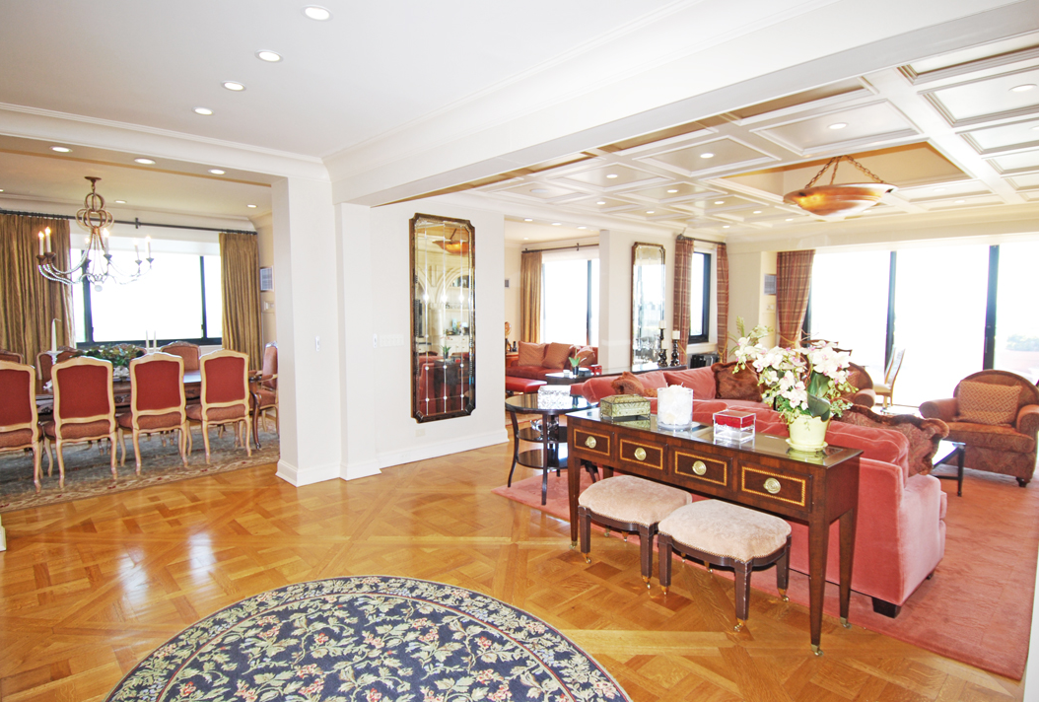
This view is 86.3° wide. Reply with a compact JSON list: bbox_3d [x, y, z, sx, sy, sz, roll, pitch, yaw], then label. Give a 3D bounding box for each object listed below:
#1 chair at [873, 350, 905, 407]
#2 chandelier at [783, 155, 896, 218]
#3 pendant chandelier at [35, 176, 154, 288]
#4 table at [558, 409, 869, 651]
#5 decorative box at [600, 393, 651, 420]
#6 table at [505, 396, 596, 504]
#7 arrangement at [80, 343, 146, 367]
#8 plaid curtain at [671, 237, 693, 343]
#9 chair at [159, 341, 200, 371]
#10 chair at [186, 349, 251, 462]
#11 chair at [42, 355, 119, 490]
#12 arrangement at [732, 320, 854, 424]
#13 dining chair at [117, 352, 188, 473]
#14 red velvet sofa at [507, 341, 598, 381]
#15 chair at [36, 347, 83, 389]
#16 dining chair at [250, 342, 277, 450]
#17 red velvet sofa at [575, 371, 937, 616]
[{"bbox_3d":[4.899,0.450,7.611,0.570,0.980,0.470,2,5,21],"label":"chair"},{"bbox_3d":[2.798,-1.451,4.865,0.850,0.530,0.850,-4,7,-42],"label":"chandelier"},{"bbox_3d":[-3.973,-1.086,5.209,0.880,1.030,0.880,-4,7,-42],"label":"pendant chandelier"},{"bbox_3d":[0.974,0.875,3.128,0.437,0.860,1.521,-4,6,-42],"label":"table"},{"bbox_3d":[0.623,0.330,3.252,0.245,0.145,0.125,-2,5,-21],"label":"decorative box"},{"bbox_3d":[0.281,0.800,4.642,0.811,0.749,0.811,0,5,0],"label":"table"},{"bbox_3d":[-3.919,0.110,5.363,0.560,0.320,0.420,-4,7,-42],"label":"arrangement"},{"bbox_3d":[2.479,-0.404,8.460,0.499,2.527,0.150,-4,6,-42],"label":"plaid curtain"},{"bbox_3d":[-3.776,0.465,6.285,0.530,1.100,0.630,-4,6,-42],"label":"chair"},{"bbox_3d":[-2.941,0.506,5.439,0.520,1.050,0.580,-4,7,-42],"label":"chair"},{"bbox_3d":[-3.844,0.583,4.881,0.530,1.101,0.630,-4,6,-42],"label":"chair"},{"bbox_3d":[1.328,0.098,2.690,0.460,0.540,0.530,-4,7,-42],"label":"arrangement"},{"bbox_3d":[-3.439,0.554,5.247,0.530,1.101,0.630,-4,6,-42],"label":"dining chair"},{"bbox_3d":[0.636,0.359,9.419,0.920,0.842,2.200,-4,6,-42],"label":"red velvet sofa"},{"bbox_3d":[-4.582,0.494,5.617,0.520,1.040,0.580,-4,7,-42],"label":"chair"},{"bbox_3d":[-3.085,0.456,6.299,0.650,1.123,0.640,-4,6,-42],"label":"dining chair"},{"bbox_3d":[1.897,0.675,4.414,2.750,0.900,2.650,-4,7,-42],"label":"red velvet sofa"}]

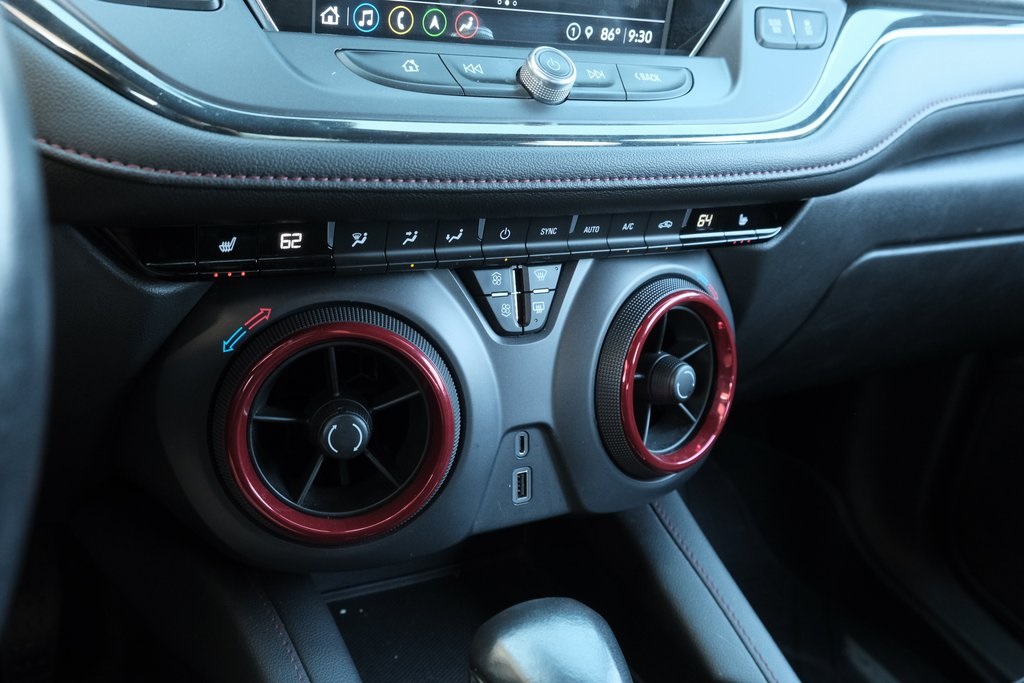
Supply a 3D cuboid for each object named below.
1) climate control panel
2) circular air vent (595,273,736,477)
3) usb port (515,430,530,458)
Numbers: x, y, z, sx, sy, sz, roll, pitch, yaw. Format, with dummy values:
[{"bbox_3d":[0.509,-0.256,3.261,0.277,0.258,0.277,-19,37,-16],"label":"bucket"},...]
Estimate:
[{"bbox_3d":[0.001,-0.049,0.408,0.338,0.024,0.022,-7,11,-28],"label":"climate control panel"},{"bbox_3d":[0.080,0.019,0.459,0.104,0.104,0.030,-10,13,-40],"label":"circular air vent"},{"bbox_3d":[0.003,0.049,0.425,0.007,0.014,0.009,-7,11,-28],"label":"usb port"}]

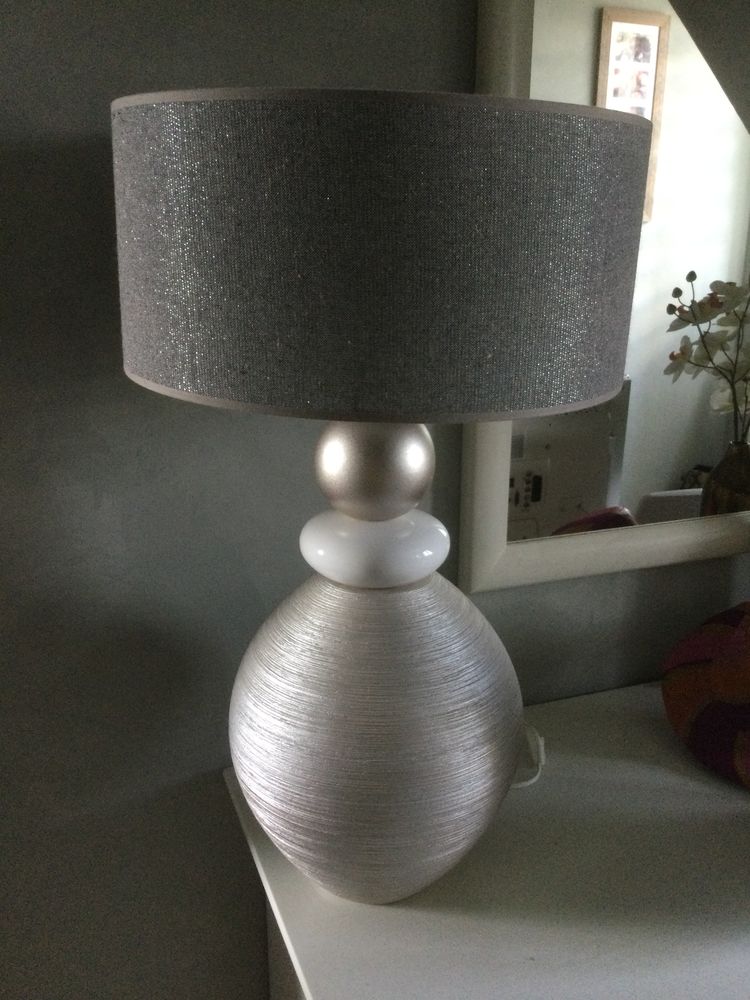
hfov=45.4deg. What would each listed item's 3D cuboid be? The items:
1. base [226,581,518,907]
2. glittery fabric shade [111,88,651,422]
[{"bbox_3d":[0.002,0.232,0.976,0.316,0.337,0.316,0,19,0],"label":"base"},{"bbox_3d":[0.003,-0.232,0.822,0.460,0.216,0.460,2,19,0],"label":"glittery fabric shade"}]

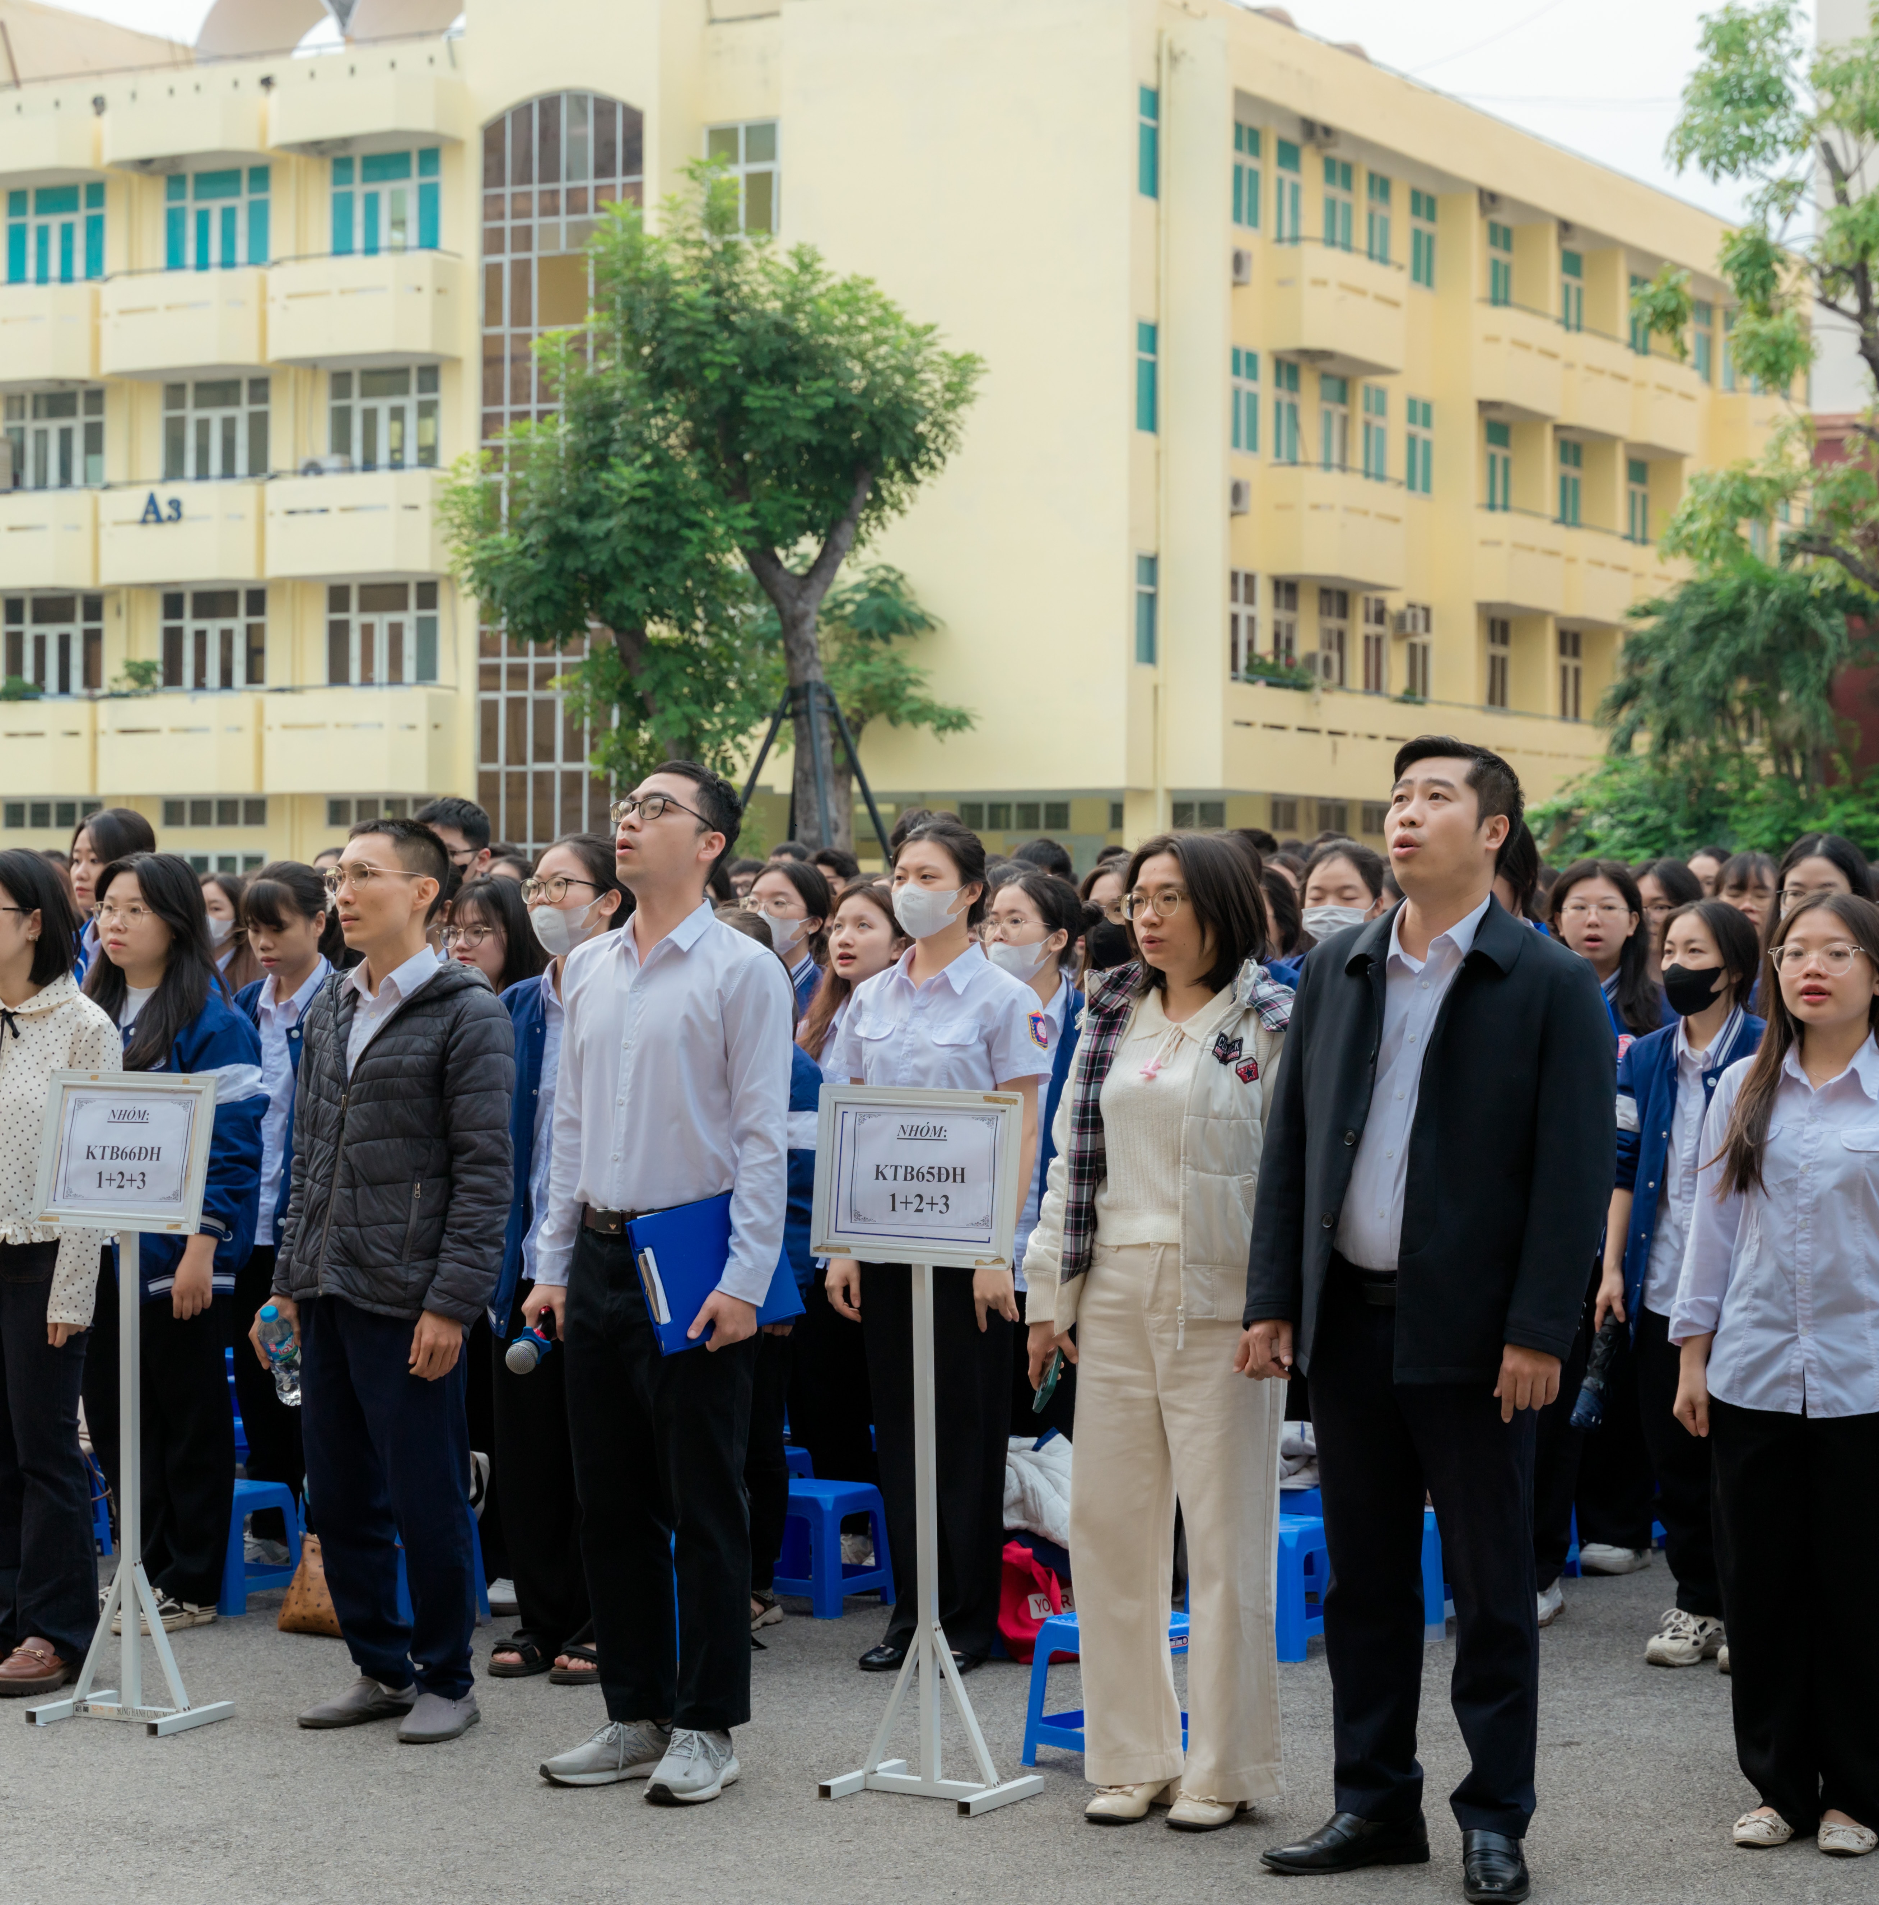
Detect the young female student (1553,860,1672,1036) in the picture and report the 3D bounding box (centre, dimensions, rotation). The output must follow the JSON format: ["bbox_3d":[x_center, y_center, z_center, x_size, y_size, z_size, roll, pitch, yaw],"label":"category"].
[{"bbox_3d":[1.503,0.607,9.409,0.450,1.632,0.300,1,1,24],"label":"young female student"}]

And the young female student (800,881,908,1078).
[{"bbox_3d":[-0.190,0.623,9.509,0.450,1.573,0.300,1,1,30],"label":"young female student"}]

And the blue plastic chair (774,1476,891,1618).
[{"bbox_3d":[-0.263,1.287,9.113,0.260,0.250,0.260,1,1,36],"label":"blue plastic chair"}]

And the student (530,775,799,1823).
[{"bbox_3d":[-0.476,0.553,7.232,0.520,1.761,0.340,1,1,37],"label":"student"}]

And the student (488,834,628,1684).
[{"bbox_3d":[-0.739,0.595,8.273,0.460,1.650,0.300,1,1,33],"label":"student"}]

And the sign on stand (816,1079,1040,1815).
[{"bbox_3d":[-0.025,0.835,7.151,0.390,1.207,0.250,1,1,29],"label":"sign on stand"}]

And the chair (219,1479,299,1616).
[{"bbox_3d":[-1.527,1.272,9.075,0.250,0.265,0.250,1,1,36],"label":"chair"}]

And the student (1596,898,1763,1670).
[{"bbox_3d":[1.520,0.661,8.523,0.450,1.544,0.310,1,1,27],"label":"student"}]

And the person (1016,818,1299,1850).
[{"bbox_3d":[0.372,0.622,7.004,0.490,1.641,0.330,1,1,27],"label":"person"}]

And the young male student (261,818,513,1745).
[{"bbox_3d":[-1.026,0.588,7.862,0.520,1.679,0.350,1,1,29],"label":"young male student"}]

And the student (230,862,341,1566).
[{"bbox_3d":[-1.511,0.593,9.751,0.450,1.606,0.310,1,1,25],"label":"student"}]

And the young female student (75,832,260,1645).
[{"bbox_3d":[-1.651,0.596,8.963,0.490,1.624,0.330,1,1,28],"label":"young female student"}]

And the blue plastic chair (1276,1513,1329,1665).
[{"bbox_3d":[0.677,1.299,8.623,0.260,0.250,0.260,1,1,36],"label":"blue plastic chair"}]

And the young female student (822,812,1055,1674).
[{"bbox_3d":[0.008,0.573,8.387,0.480,1.702,0.300,1,1,28],"label":"young female student"}]

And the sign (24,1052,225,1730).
[{"bbox_3d":[-1.509,0.826,7.853,0.375,1.198,0.270,1,1,28],"label":"sign"}]

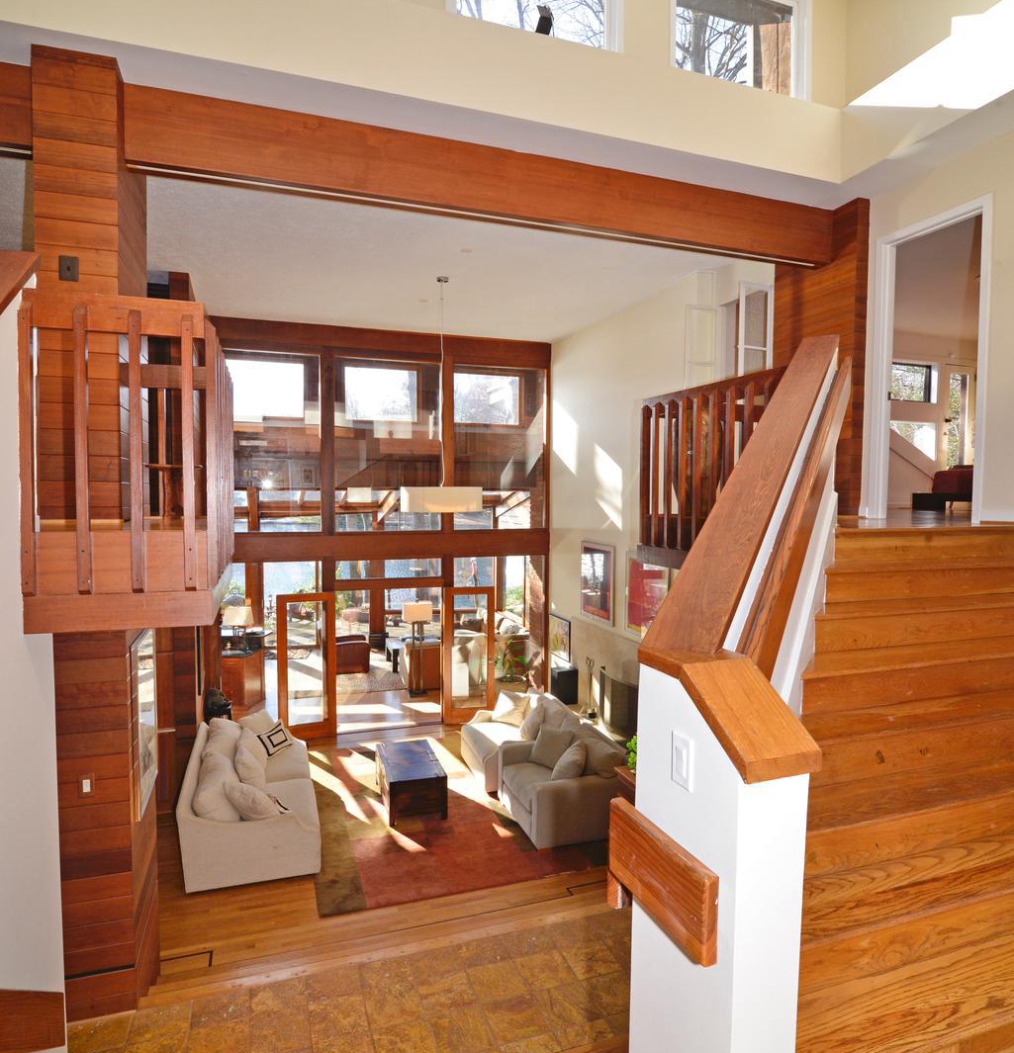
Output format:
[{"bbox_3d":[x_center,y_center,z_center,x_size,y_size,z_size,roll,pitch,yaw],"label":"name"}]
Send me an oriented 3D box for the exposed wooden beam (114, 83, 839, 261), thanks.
[{"bbox_3d":[0.203,-2.373,4.838,5.180,0.430,0.200,-1,4,-19],"label":"exposed wooden beam"}]

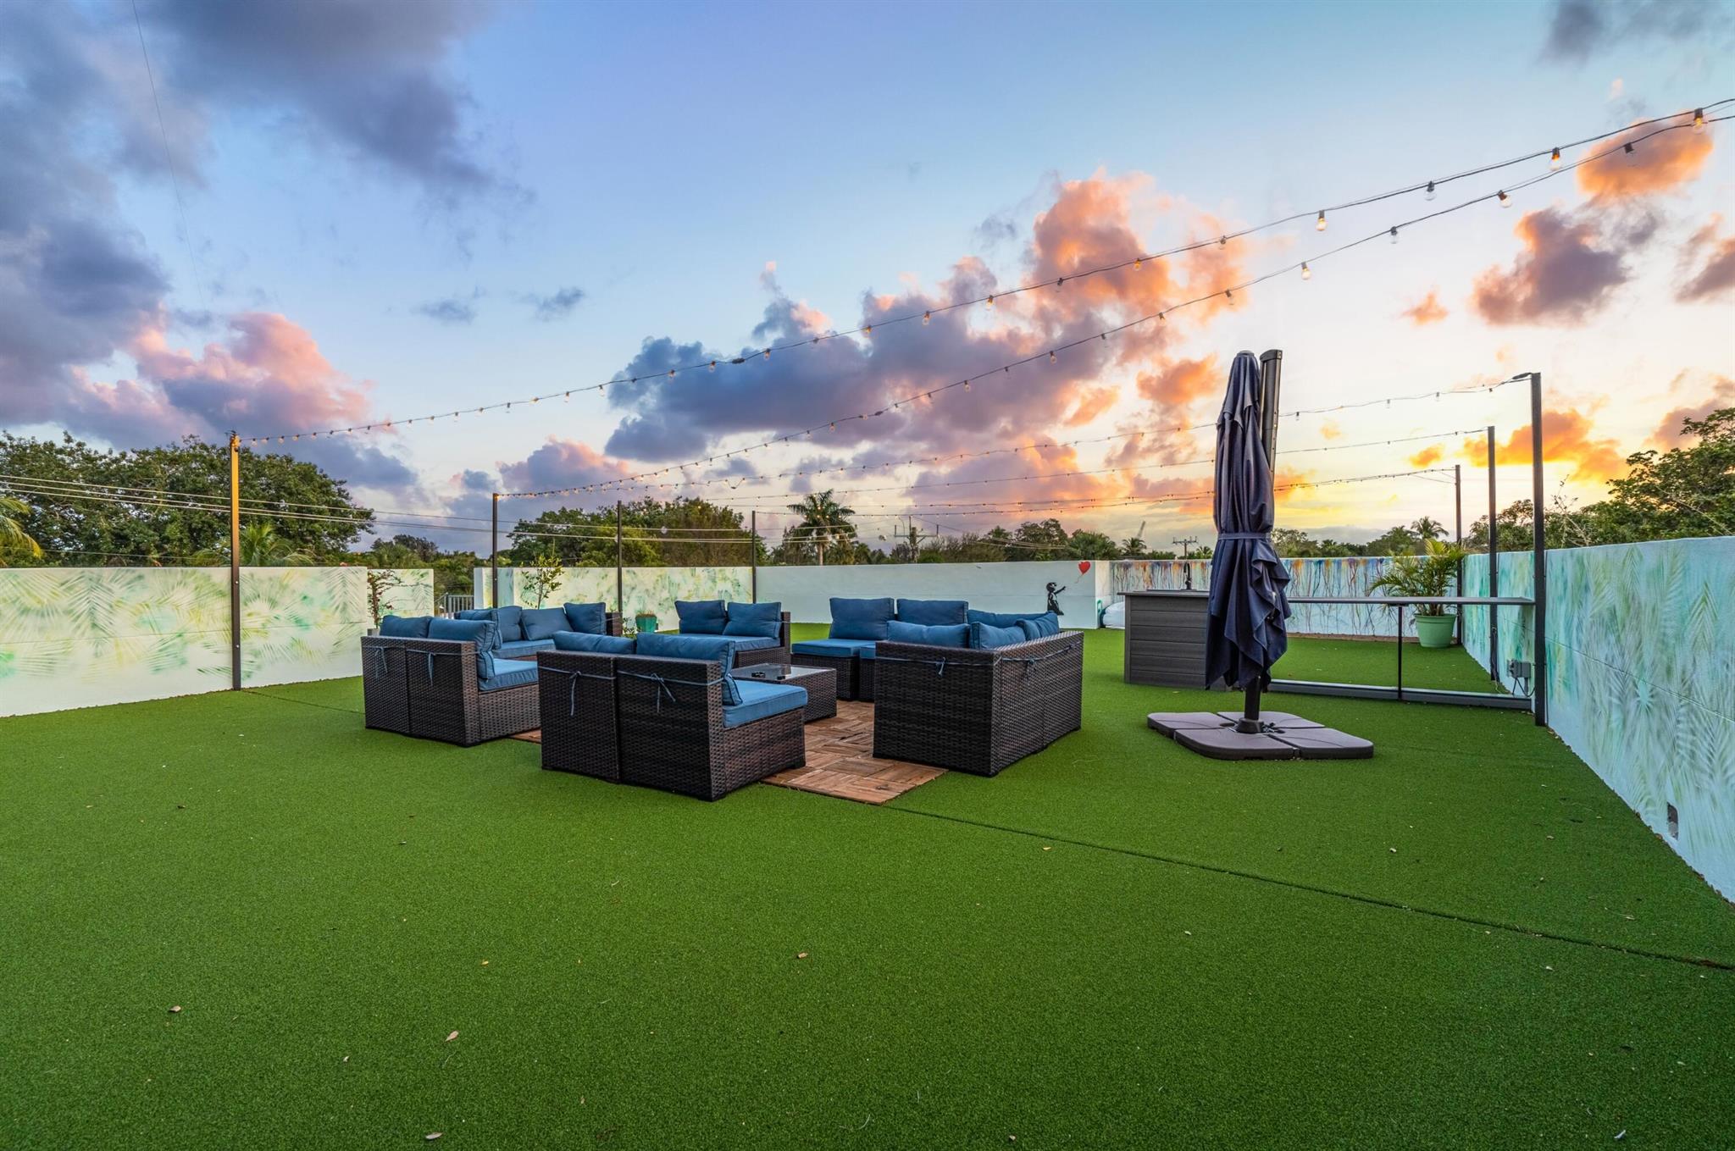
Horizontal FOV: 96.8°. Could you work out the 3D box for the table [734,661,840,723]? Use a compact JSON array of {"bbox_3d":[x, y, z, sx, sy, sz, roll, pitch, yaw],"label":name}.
[{"bbox_3d":[-0.707,0.891,5.665,0.694,0.354,0.704,0,1,31],"label":"table"}]

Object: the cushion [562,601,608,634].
[{"bbox_3d":[-3.018,0.434,8.160,0.575,0.383,0.181,-1,0,28],"label":"cushion"}]

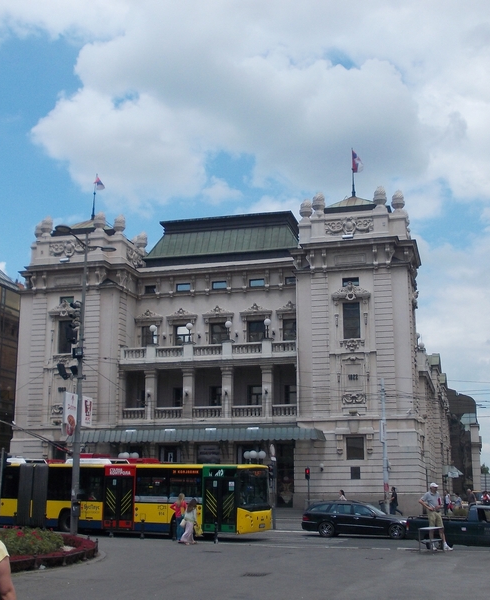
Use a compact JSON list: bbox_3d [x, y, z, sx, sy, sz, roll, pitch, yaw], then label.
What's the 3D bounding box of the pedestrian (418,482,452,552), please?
[{"bbox_3d":[5.257,6.052,24.496,0.580,1.830,0.680,-11,-16,40],"label":"pedestrian"}]

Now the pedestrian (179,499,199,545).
[{"bbox_3d":[-2.060,8.273,32.775,0.660,1.630,0.520,3,-13,-11],"label":"pedestrian"}]

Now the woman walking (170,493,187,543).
[{"bbox_3d":[-2.327,7.614,30.786,0.360,1.650,0.520,12,-17,-44],"label":"woman walking"}]

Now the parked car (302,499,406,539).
[{"bbox_3d":[4.867,9.145,36.702,4.800,1.500,1.820,-4,-13,18],"label":"parked car"}]

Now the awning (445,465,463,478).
[{"bbox_3d":[14.959,12.374,63.316,1.500,0.950,2.400,-4,-13,16],"label":"awning"}]

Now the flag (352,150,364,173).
[{"bbox_3d":[9.159,-11.276,71.500,0.970,1.850,0.500,-1,-12,7],"label":"flag"}]

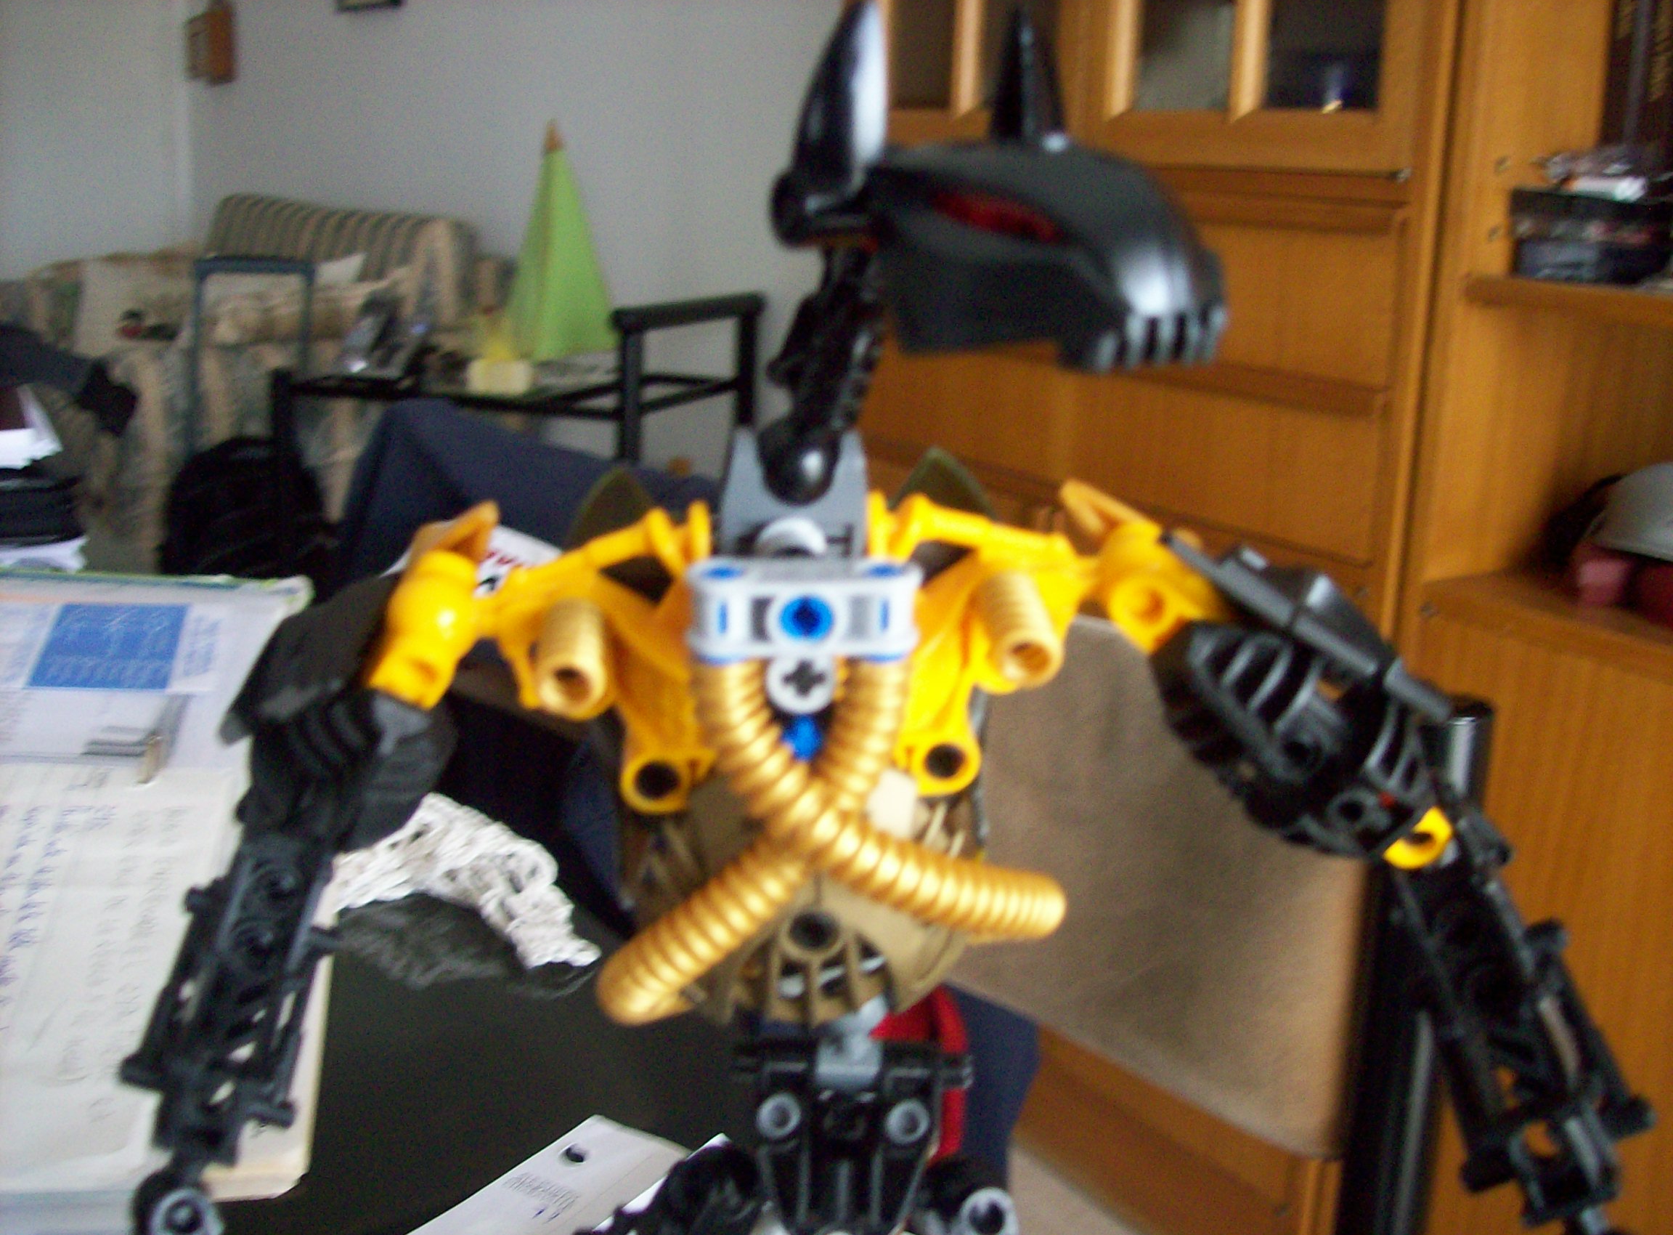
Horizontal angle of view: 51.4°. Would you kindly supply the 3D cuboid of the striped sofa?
[{"bbox_3d":[-1.391,-0.494,3.870,0.790,0.840,1.670,-7,17,-33],"label":"striped sofa"}]

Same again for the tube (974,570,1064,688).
[{"bbox_3d":[0.020,0.002,0.193,0.007,0.007,0.015,0,22,-8],"label":"tube"}]

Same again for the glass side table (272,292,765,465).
[{"bbox_3d":[-0.487,-0.125,2.699,0.623,0.770,0.476,8,15,21],"label":"glass side table"}]

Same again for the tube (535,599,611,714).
[{"bbox_3d":[-0.028,0.004,0.186,0.007,0.007,0.015,0,22,-8],"label":"tube"}]

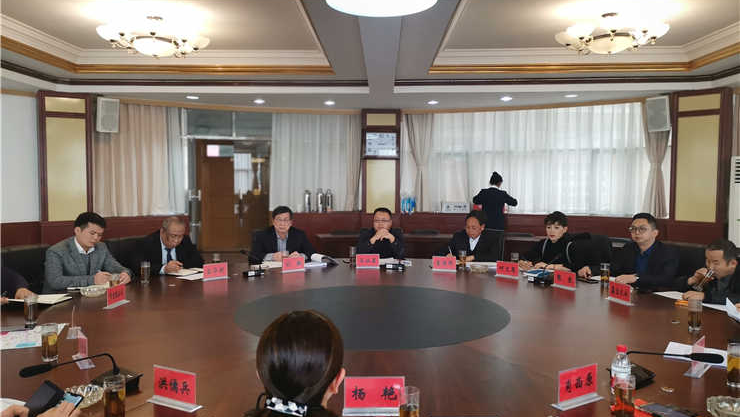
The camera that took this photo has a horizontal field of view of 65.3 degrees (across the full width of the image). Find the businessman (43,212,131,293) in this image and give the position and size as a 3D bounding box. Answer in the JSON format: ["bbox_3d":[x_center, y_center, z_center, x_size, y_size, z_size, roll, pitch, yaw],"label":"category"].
[{"bbox_3d":[-1.980,0.672,4.107,0.750,1.260,0.600,2,4,42],"label":"businessman"}]

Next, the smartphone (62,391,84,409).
[{"bbox_3d":[-0.874,0.588,1.607,0.075,0.010,0.158,1,43,23],"label":"smartphone"}]

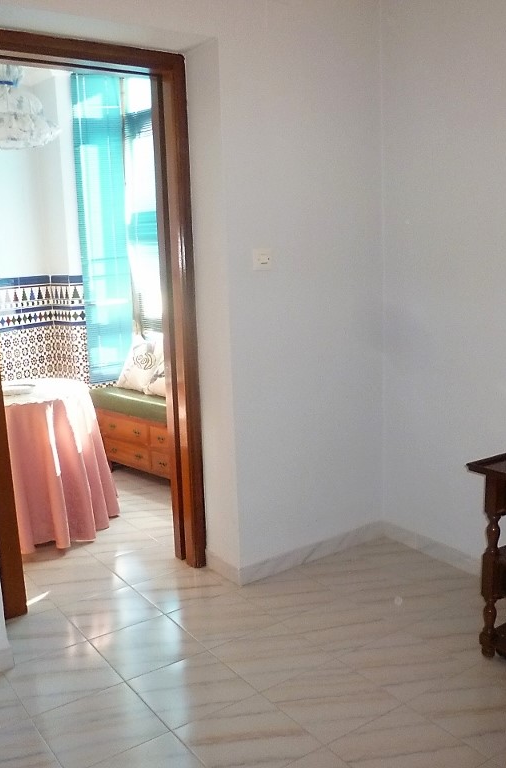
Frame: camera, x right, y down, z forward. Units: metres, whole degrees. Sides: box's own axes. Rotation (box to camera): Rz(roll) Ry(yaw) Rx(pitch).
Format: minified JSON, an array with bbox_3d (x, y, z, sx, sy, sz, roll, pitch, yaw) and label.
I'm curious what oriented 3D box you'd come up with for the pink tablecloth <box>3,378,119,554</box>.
[{"bbox_3d":[-1.205,0.397,3.764,0.929,0.720,0.929,-9,12,-34],"label":"pink tablecloth"}]

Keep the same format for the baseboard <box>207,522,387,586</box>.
[{"bbox_3d":[0.228,0.745,3.339,0.862,0.079,0.273,-9,12,-34],"label":"baseboard"}]

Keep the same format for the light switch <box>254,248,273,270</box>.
[{"bbox_3d":[0.041,-0.497,2.848,0.085,0.085,0.014,-9,12,-34],"label":"light switch"}]

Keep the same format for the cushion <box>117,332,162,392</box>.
[{"bbox_3d":[-0.762,-0.154,4.870,0.140,0.390,0.390,16,-6,-44],"label":"cushion"}]

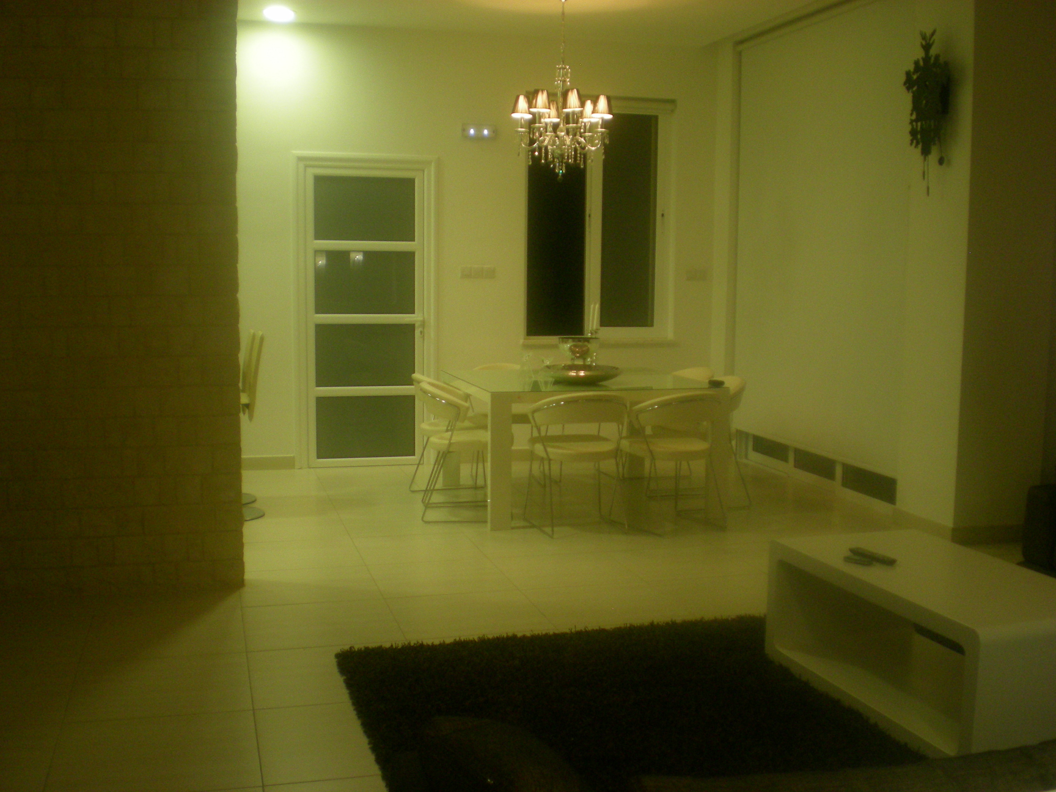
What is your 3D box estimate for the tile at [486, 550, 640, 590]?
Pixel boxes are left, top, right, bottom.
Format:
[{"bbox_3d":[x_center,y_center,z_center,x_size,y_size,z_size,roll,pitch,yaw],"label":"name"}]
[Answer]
[{"bbox_3d":[0.171,0.833,5.523,0.600,0.010,0.590,-1,7,-16],"label":"tile"}]

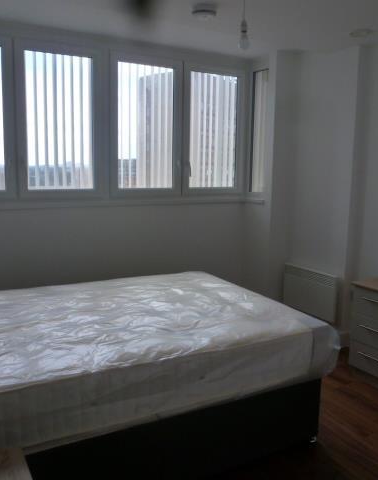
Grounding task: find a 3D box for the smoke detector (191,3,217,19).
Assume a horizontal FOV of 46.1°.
[{"bbox_3d":[0.090,-1.337,2.602,0.143,0.065,0.143,1,9,0],"label":"smoke detector"}]

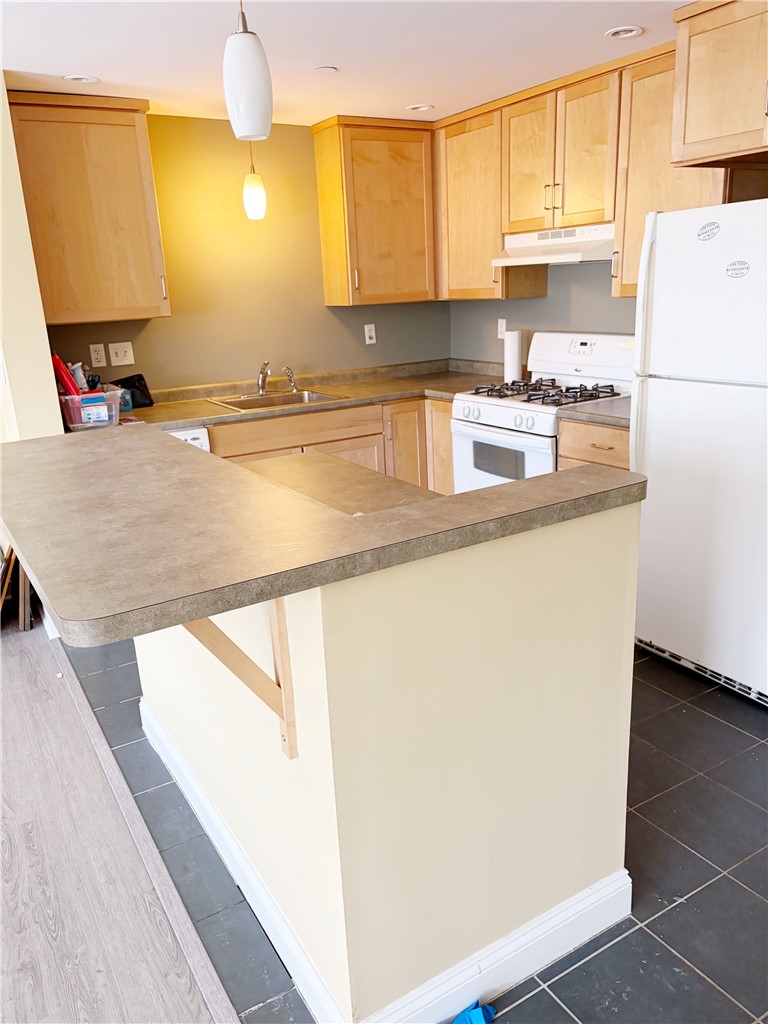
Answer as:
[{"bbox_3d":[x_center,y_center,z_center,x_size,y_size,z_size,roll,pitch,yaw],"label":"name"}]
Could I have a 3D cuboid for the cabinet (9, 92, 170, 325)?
[{"bbox_3d":[-1.414,-1.407,3.672,0.595,0.956,0.333,-12,19,-29],"label":"cabinet"}]

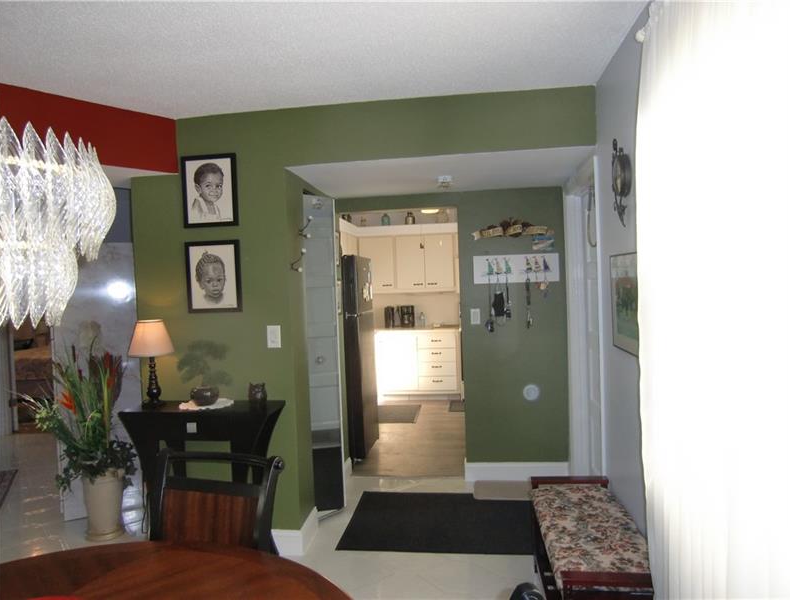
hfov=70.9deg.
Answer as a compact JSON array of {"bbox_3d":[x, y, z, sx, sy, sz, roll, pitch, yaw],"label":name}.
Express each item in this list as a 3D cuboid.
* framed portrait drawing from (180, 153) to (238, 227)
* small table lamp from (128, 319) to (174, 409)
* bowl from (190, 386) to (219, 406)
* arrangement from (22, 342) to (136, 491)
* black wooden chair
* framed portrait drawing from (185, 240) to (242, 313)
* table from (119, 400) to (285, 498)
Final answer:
[{"bbox_3d":[-1.021,-0.599,3.047,0.314,0.389,0.024,-2,1,7],"label":"framed portrait drawing"},{"bbox_3d":[-1.310,0.346,2.989,0.260,0.472,0.260,-2,2,8],"label":"small table lamp"},{"bbox_3d":[-1.040,0.520,3.031,0.143,0.095,0.143,-2,1,0],"label":"bowl"},{"bbox_3d":[-1.910,0.720,3.368,0.580,0.915,0.480,-3,2,-30],"label":"arrangement"},{"bbox_3d":[-0.648,0.991,1.648,0.480,0.930,0.560,-2,1,20],"label":"black wooden chair"},{"bbox_3d":[-1.008,-0.128,3.086,0.315,0.398,0.023,-2,2,8],"label":"framed portrait drawing"},{"bbox_3d":[-1.001,1.002,2.968,0.838,0.868,0.250,-2,1,7],"label":"table"}]

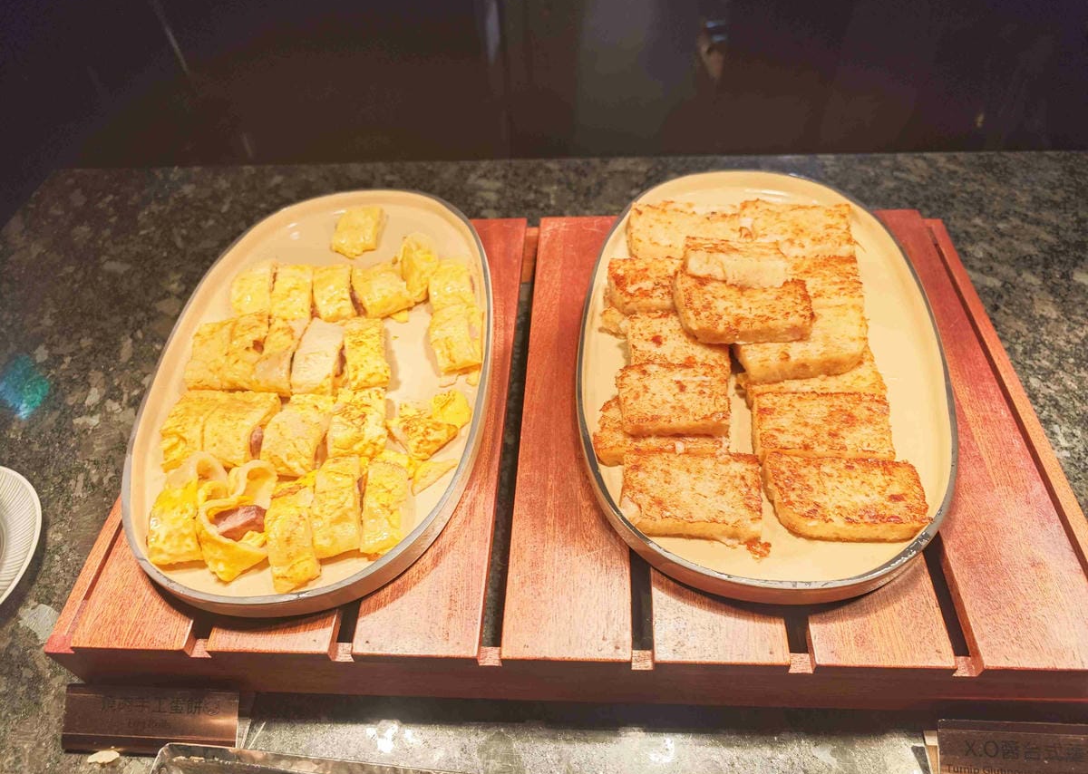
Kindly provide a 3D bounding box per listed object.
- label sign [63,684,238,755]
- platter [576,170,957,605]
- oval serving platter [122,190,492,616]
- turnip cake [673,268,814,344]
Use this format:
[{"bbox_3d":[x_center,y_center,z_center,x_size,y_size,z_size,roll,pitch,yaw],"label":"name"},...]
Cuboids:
[{"bbox_3d":[-0.227,0.194,0.420,0.106,0.021,0.034,0,50,5],"label":"label sign"},{"bbox_3d":[0.138,-0.028,0.476,0.227,0.026,0.353,4,51,9],"label":"platter"},{"bbox_3d":[-0.147,-0.018,0.494,0.227,0.026,0.357,-5,50,1],"label":"oval serving platter"},{"bbox_3d":[0.126,-0.051,0.460,0.078,0.017,0.043,-2,50,3],"label":"turnip cake"}]

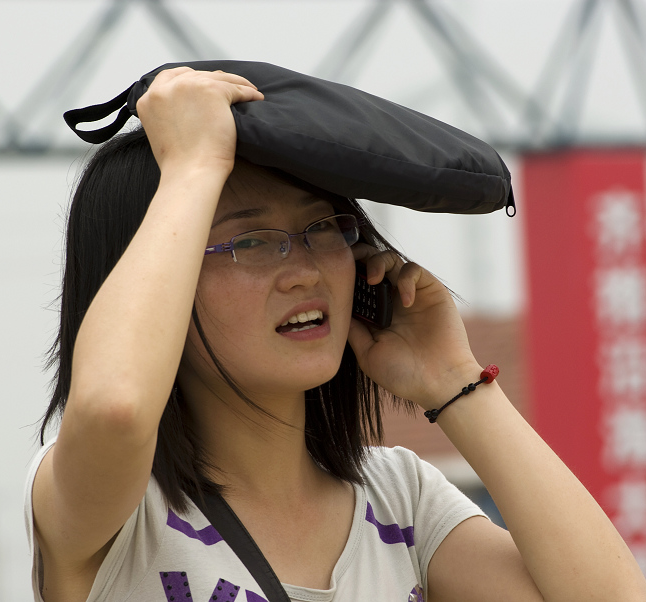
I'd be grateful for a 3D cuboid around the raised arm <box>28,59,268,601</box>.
[{"bbox_3d":[-0.134,0.024,7.190,0.175,0.410,0.270,3,-1,-10],"label":"raised arm"}]

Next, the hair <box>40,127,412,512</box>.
[{"bbox_3d":[-0.074,0.012,7.300,0.240,0.305,0.225,-3,-1,-27],"label":"hair"}]

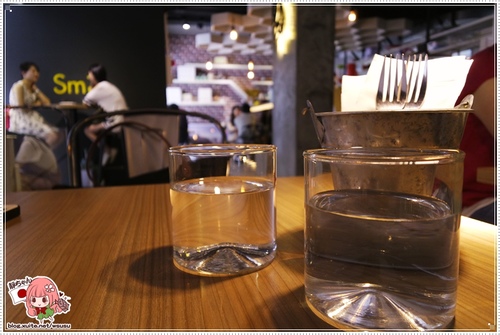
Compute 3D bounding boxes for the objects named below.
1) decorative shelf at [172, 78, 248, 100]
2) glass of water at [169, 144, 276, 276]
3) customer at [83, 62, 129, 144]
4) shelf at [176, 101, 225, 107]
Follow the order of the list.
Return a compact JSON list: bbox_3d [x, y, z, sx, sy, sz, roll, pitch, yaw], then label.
[{"bbox_3d":[-0.758,-1.488,6.410,1.500,0.410,0.250,-3,8,-14],"label":"decorative shelf"},{"bbox_3d":[-0.020,0.028,0.266,0.083,0.086,0.083,-1,7,0],"label":"glass of water"},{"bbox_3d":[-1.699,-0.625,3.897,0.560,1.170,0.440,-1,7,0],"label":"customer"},{"bbox_3d":[-0.939,-1.222,6.394,1.000,0.085,0.250,-3,8,-14],"label":"shelf"}]

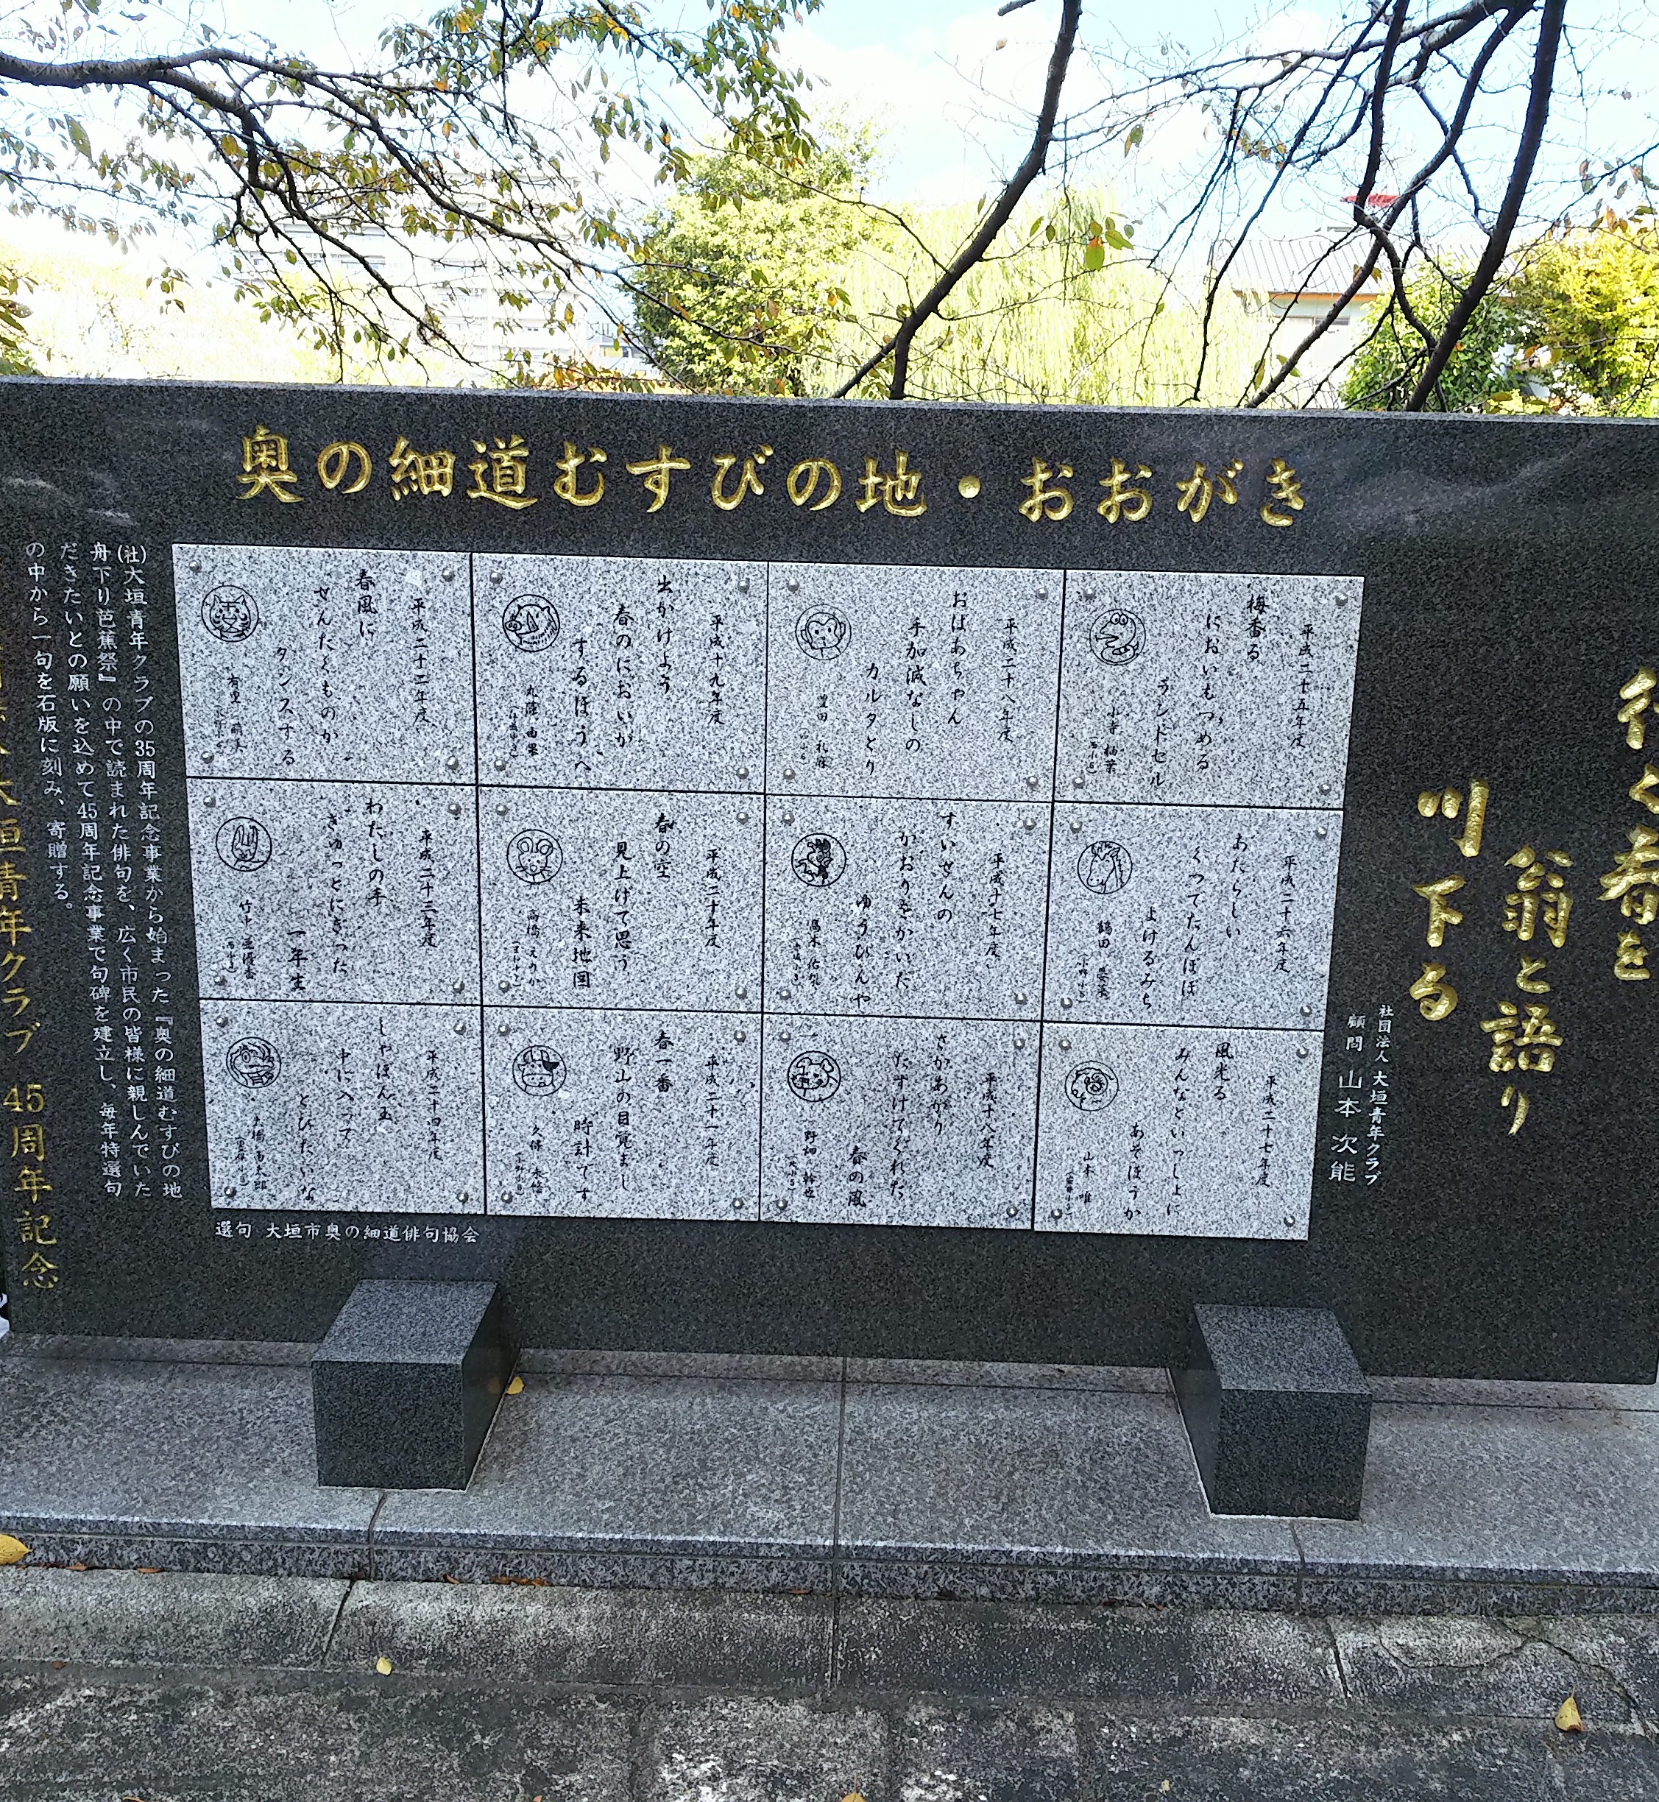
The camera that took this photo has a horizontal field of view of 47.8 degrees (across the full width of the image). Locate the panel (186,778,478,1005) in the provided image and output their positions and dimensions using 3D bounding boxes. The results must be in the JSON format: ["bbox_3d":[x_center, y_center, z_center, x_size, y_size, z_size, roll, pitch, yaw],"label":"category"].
[{"bbox_3d":[-0.681,-0.011,2.601,0.391,0.310,0.020,2,14,0],"label":"panel"}]

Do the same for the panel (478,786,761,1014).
[{"bbox_3d":[-0.275,-0.001,2.494,0.373,0.296,0.020,2,13,1],"label":"panel"}]

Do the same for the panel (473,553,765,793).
[{"bbox_3d":[-0.268,-0.292,2.425,0.373,0.296,0.020,2,13,1],"label":"panel"}]

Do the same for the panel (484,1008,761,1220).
[{"bbox_3d":[-0.282,0.291,2.564,0.373,0.296,0.020,2,13,1],"label":"panel"}]

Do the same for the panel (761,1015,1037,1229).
[{"bbox_3d":[0.099,0.315,2.668,0.391,0.310,0.020,2,14,0],"label":"panel"}]

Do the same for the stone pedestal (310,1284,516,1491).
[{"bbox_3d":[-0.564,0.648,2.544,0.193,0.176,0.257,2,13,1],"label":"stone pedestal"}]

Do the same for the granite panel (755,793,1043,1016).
[{"bbox_3d":[0.106,0.010,2.595,0.391,0.310,0.020,2,14,0],"label":"granite panel"}]

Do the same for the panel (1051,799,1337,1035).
[{"bbox_3d":[0.478,0.021,2.481,0.373,0.296,0.020,2,13,1],"label":"panel"}]

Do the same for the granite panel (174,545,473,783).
[{"bbox_3d":[-0.648,-0.303,2.431,0.379,0.296,0.020,2,13,1],"label":"granite panel"}]

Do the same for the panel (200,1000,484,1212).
[{"bbox_3d":[-0.689,0.293,2.674,0.391,0.310,0.020,2,14,0],"label":"panel"}]

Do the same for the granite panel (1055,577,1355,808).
[{"bbox_3d":[0.508,-0.283,2.519,0.391,0.309,0.020,2,14,0],"label":"granite panel"}]

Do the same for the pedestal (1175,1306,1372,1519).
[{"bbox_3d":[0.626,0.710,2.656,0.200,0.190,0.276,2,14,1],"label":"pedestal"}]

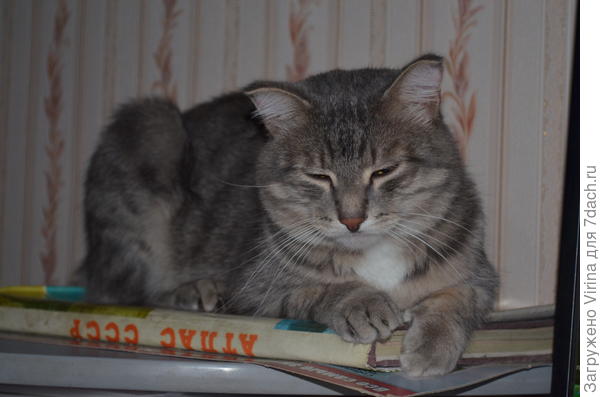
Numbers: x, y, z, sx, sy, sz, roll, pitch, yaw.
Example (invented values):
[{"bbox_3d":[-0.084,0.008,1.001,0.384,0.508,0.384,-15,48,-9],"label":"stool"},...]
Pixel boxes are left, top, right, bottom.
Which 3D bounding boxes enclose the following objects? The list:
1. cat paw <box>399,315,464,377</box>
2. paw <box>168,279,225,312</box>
[{"bbox_3d":[0.071,0.079,0.735,0.032,0.033,0.036,1,-3,12],"label":"cat paw"},{"bbox_3d":[-0.064,0.060,0.845,0.030,0.021,0.038,4,-4,-30],"label":"paw"}]

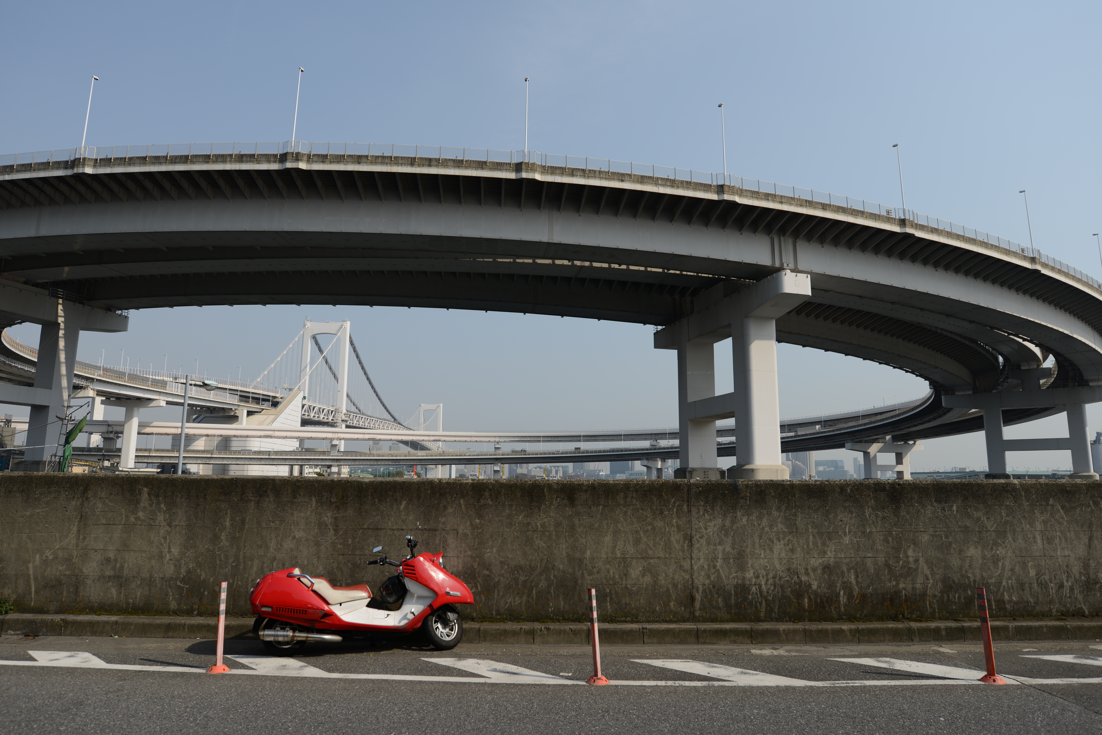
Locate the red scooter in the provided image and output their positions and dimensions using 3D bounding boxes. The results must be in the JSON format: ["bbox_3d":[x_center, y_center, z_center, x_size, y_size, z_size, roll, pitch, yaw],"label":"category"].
[{"bbox_3d":[-1.931,2.398,7.527,2.250,1.200,0.760,2,-10,-10],"label":"red scooter"}]

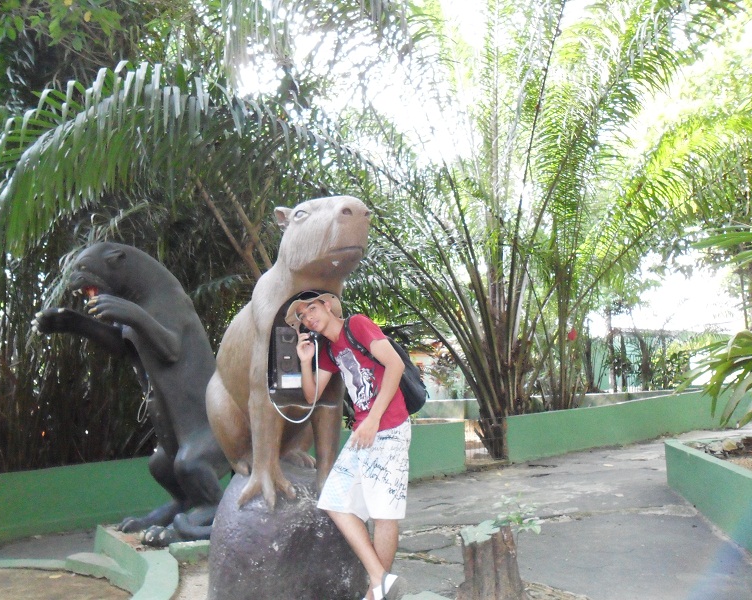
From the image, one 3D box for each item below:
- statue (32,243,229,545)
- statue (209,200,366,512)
[{"bbox_3d":[-1.620,0.580,4.200,1.220,1.970,0.650,3,-4,-39],"label":"statue"},{"bbox_3d":[-0.460,0.270,3.580,0.720,1.720,1.050,3,-5,-42],"label":"statue"}]

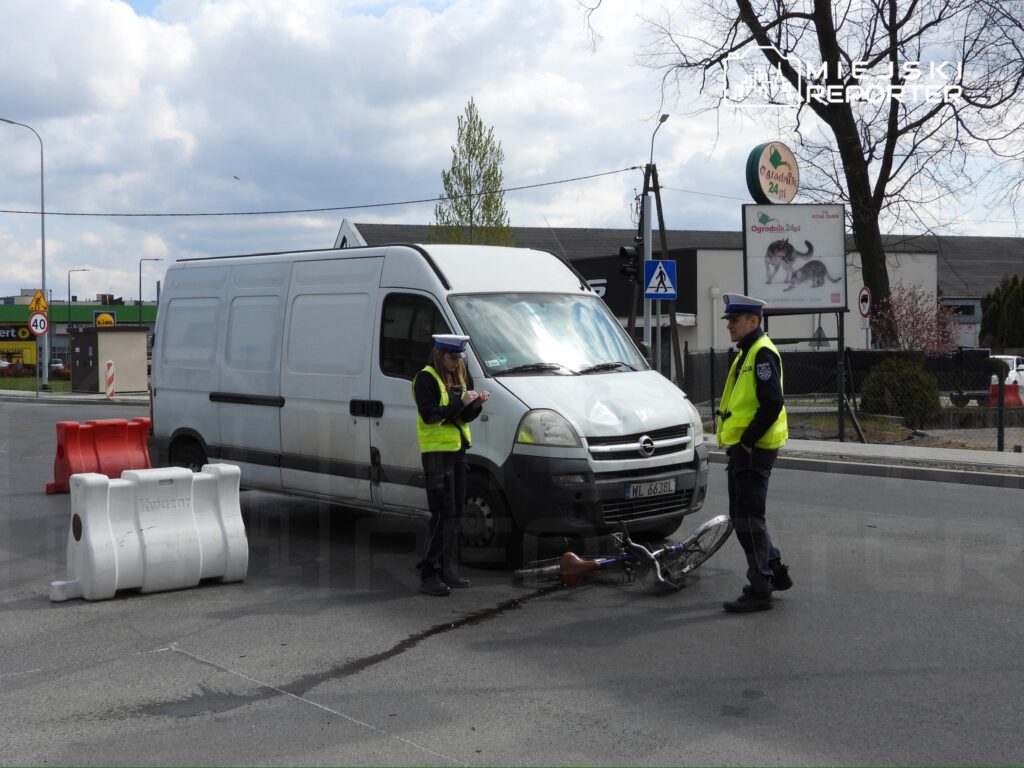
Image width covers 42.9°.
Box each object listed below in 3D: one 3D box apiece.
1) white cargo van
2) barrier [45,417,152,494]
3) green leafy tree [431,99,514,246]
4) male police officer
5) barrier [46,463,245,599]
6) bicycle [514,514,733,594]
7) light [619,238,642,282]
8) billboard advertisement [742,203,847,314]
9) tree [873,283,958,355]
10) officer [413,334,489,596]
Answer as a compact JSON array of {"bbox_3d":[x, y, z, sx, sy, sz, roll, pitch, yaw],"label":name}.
[{"bbox_3d":[-0.945,-0.031,11.208,1.990,2.430,5.790,-3,4,-41],"label":"white cargo van"},{"bbox_3d":[-4.607,0.800,14.604,1.160,0.770,0.410,-1,2,-40],"label":"barrier"},{"bbox_3d":[-1.062,-3.438,34.921,2.300,8.160,2.300,0,2,0],"label":"green leafy tree"},{"bbox_3d":[1.440,0.398,7.765,0.440,1.880,0.510,-1,3,-17],"label":"male police officer"},{"bbox_3d":[-2.363,0.921,8.496,1.140,0.790,0.470,-2,3,-36],"label":"barrier"},{"bbox_3d":[0.718,1.079,8.551,1.580,0.480,0.840,-5,-2,-19],"label":"bicycle"},{"bbox_3d":[1.856,-1.918,20.300,0.330,0.660,0.250,-1,2,-33],"label":"light"},{"bbox_3d":[4.283,-1.892,19.700,1.750,1.650,0.150,-1,2,-19],"label":"billboard advertisement"},{"bbox_3d":[9.634,-0.853,30.988,2.100,3.100,2.000,0,2,0],"label":"tree"},{"bbox_3d":[-0.399,0.506,8.243,0.430,1.640,0.470,2,3,37],"label":"officer"}]

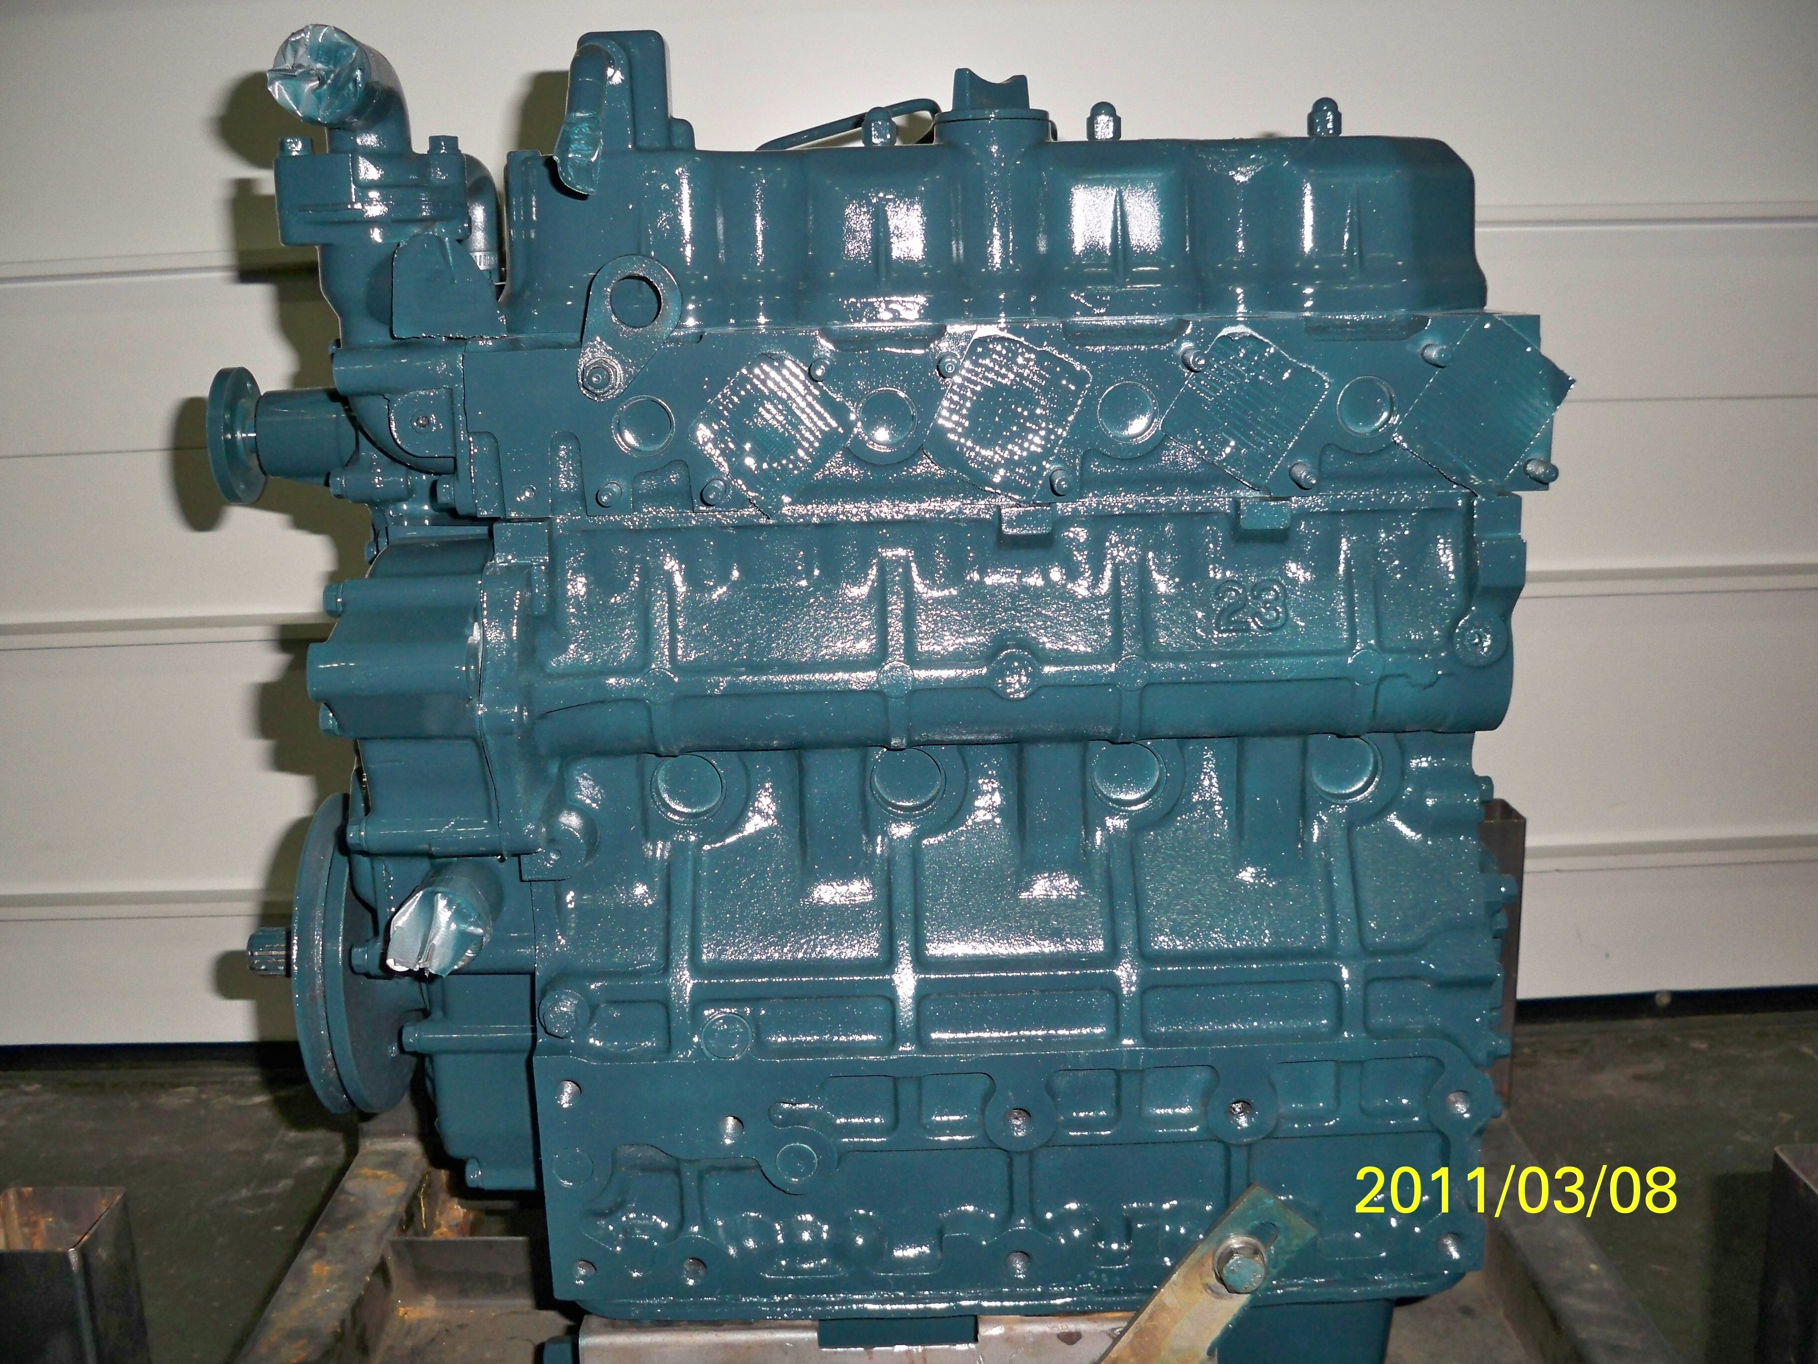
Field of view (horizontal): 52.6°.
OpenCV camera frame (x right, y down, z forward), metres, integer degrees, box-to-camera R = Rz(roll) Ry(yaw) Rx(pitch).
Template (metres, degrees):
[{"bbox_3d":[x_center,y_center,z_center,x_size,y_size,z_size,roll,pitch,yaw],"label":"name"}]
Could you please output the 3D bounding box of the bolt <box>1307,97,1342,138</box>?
[{"bbox_3d":[0.177,-0.240,0.785,0.015,0.018,0.015,-1,14,1],"label":"bolt"}]

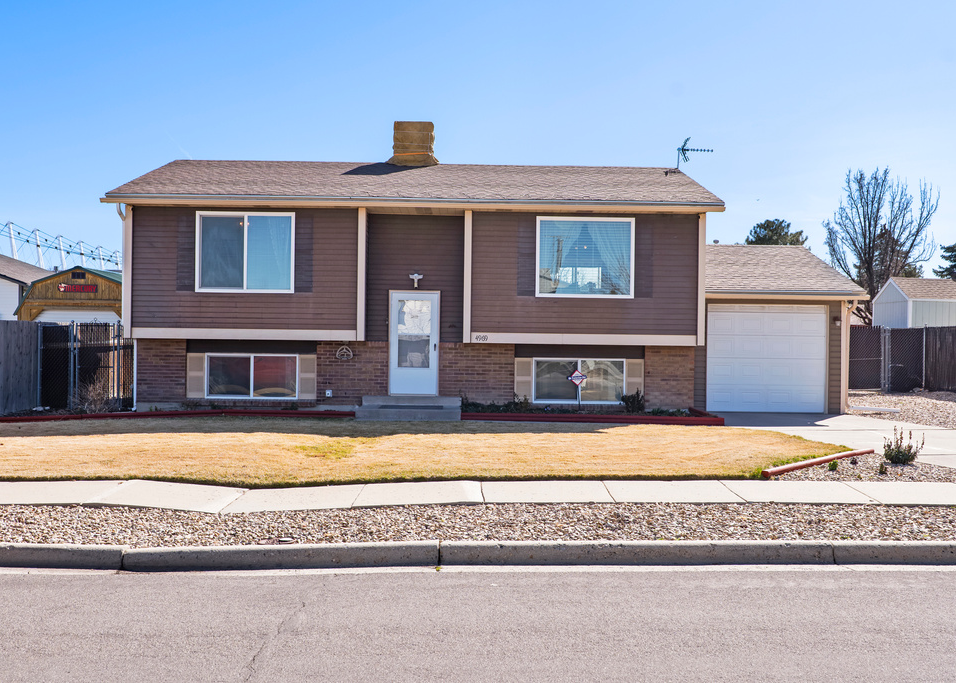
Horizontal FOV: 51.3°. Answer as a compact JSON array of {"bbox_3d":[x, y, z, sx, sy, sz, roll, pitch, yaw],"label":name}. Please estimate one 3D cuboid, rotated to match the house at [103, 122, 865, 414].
[{"bbox_3d":[0.336,-1.742,22.645,14.630,6.280,8.600,1,0,-1],"label":"house"}]

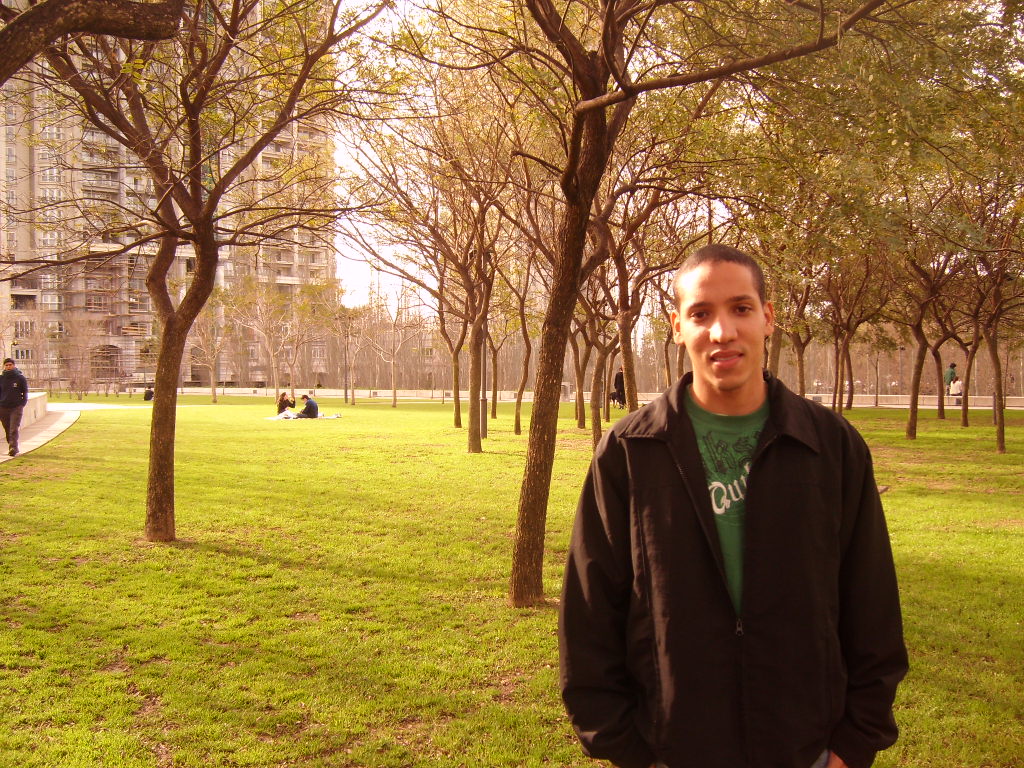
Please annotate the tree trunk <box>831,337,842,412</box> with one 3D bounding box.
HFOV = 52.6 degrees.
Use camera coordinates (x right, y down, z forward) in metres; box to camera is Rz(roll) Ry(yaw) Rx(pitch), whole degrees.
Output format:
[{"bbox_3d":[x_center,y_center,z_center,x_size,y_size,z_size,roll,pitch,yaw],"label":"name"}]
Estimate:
[{"bbox_3d":[12.840,-0.396,41.000,0.300,2.970,0.220,2,1,0],"label":"tree trunk"}]

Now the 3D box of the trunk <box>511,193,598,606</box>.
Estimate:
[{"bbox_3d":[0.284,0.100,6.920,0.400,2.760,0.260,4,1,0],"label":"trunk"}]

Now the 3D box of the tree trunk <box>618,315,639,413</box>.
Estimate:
[{"bbox_3d":[2.861,-0.205,25.000,0.360,2.946,0.280,-3,1,0],"label":"tree trunk"}]

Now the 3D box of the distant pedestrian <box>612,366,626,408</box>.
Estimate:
[{"bbox_3d":[4.375,0.161,41.743,0.520,1.710,0.380,0,1,23],"label":"distant pedestrian"}]

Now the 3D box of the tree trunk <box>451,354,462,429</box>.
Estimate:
[{"bbox_3d":[-1.505,0.183,28.175,0.286,1.982,0.250,0,1,-3],"label":"tree trunk"}]

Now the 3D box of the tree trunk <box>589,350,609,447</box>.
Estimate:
[{"bbox_3d":[1.662,0.273,19.765,0.344,1.996,0.290,0,1,5],"label":"tree trunk"}]

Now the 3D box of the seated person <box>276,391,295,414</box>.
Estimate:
[{"bbox_3d":[-7.636,0.683,35.136,0.700,0.820,0.500,0,1,13],"label":"seated person"}]

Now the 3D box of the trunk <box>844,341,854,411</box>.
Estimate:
[{"bbox_3d":[14.016,-0.359,43.000,0.340,2.895,0.240,0,1,0],"label":"trunk"}]

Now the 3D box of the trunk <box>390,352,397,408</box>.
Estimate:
[{"bbox_3d":[-5.163,-0.164,45.300,0.220,2.428,0.200,-1,1,0],"label":"trunk"}]

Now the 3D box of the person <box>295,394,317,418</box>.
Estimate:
[{"bbox_3d":[-7.026,0.769,35.400,0.800,0.800,0.550,0,1,0],"label":"person"}]

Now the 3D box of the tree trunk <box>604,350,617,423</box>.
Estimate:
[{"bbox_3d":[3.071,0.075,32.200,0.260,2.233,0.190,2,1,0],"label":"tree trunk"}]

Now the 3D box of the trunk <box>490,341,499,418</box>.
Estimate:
[{"bbox_3d":[-0.550,-0.108,33.121,0.240,2.448,0.220,0,1,-1],"label":"trunk"}]

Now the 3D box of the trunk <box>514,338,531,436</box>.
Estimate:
[{"bbox_3d":[0.249,0.064,24.562,0.380,2.302,0.290,0,1,1],"label":"trunk"}]

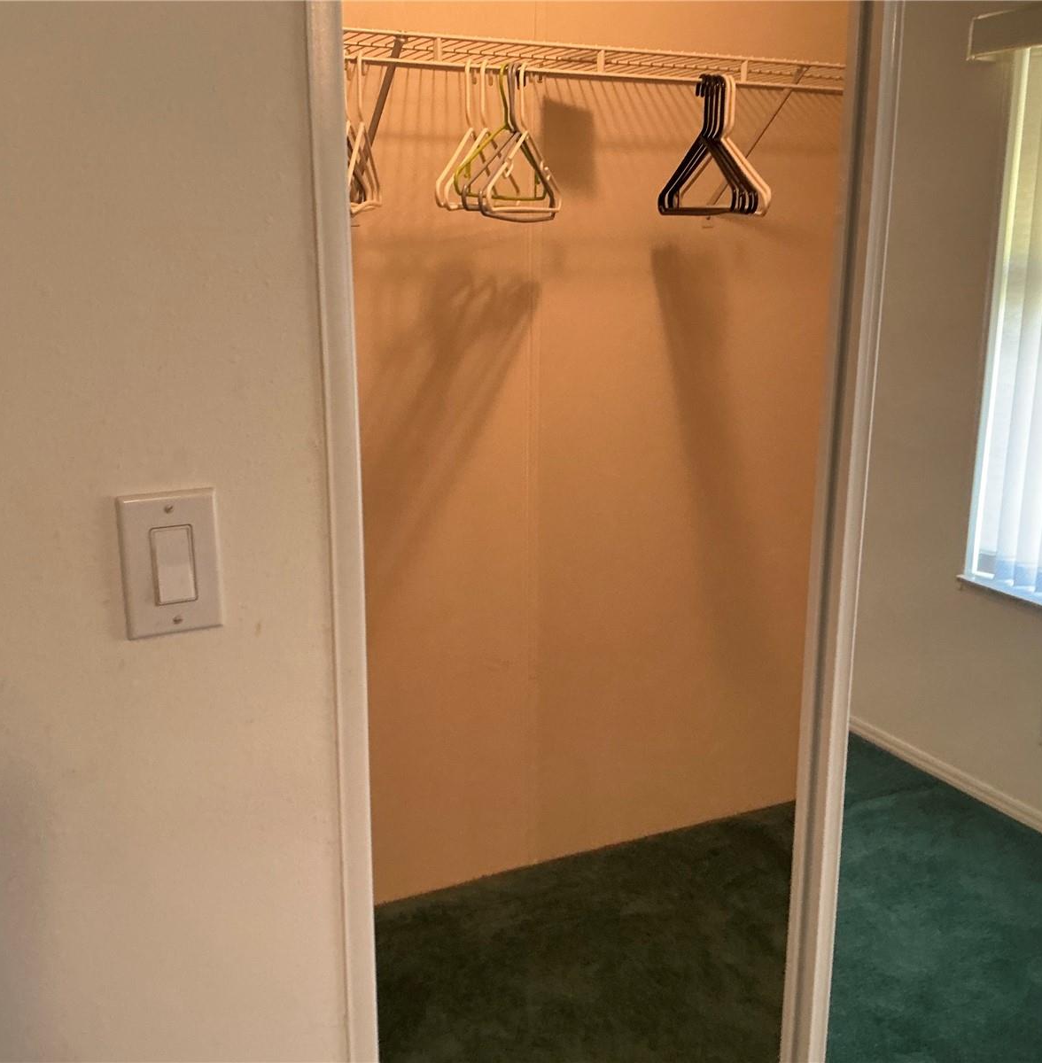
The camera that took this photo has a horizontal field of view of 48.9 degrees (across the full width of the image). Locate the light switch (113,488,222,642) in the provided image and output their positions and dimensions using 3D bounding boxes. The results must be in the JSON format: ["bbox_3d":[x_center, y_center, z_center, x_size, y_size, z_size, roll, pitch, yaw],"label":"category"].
[{"bbox_3d":[-0.291,0.028,0.960,0.079,0.123,0.012,-7,16,-24],"label":"light switch"}]

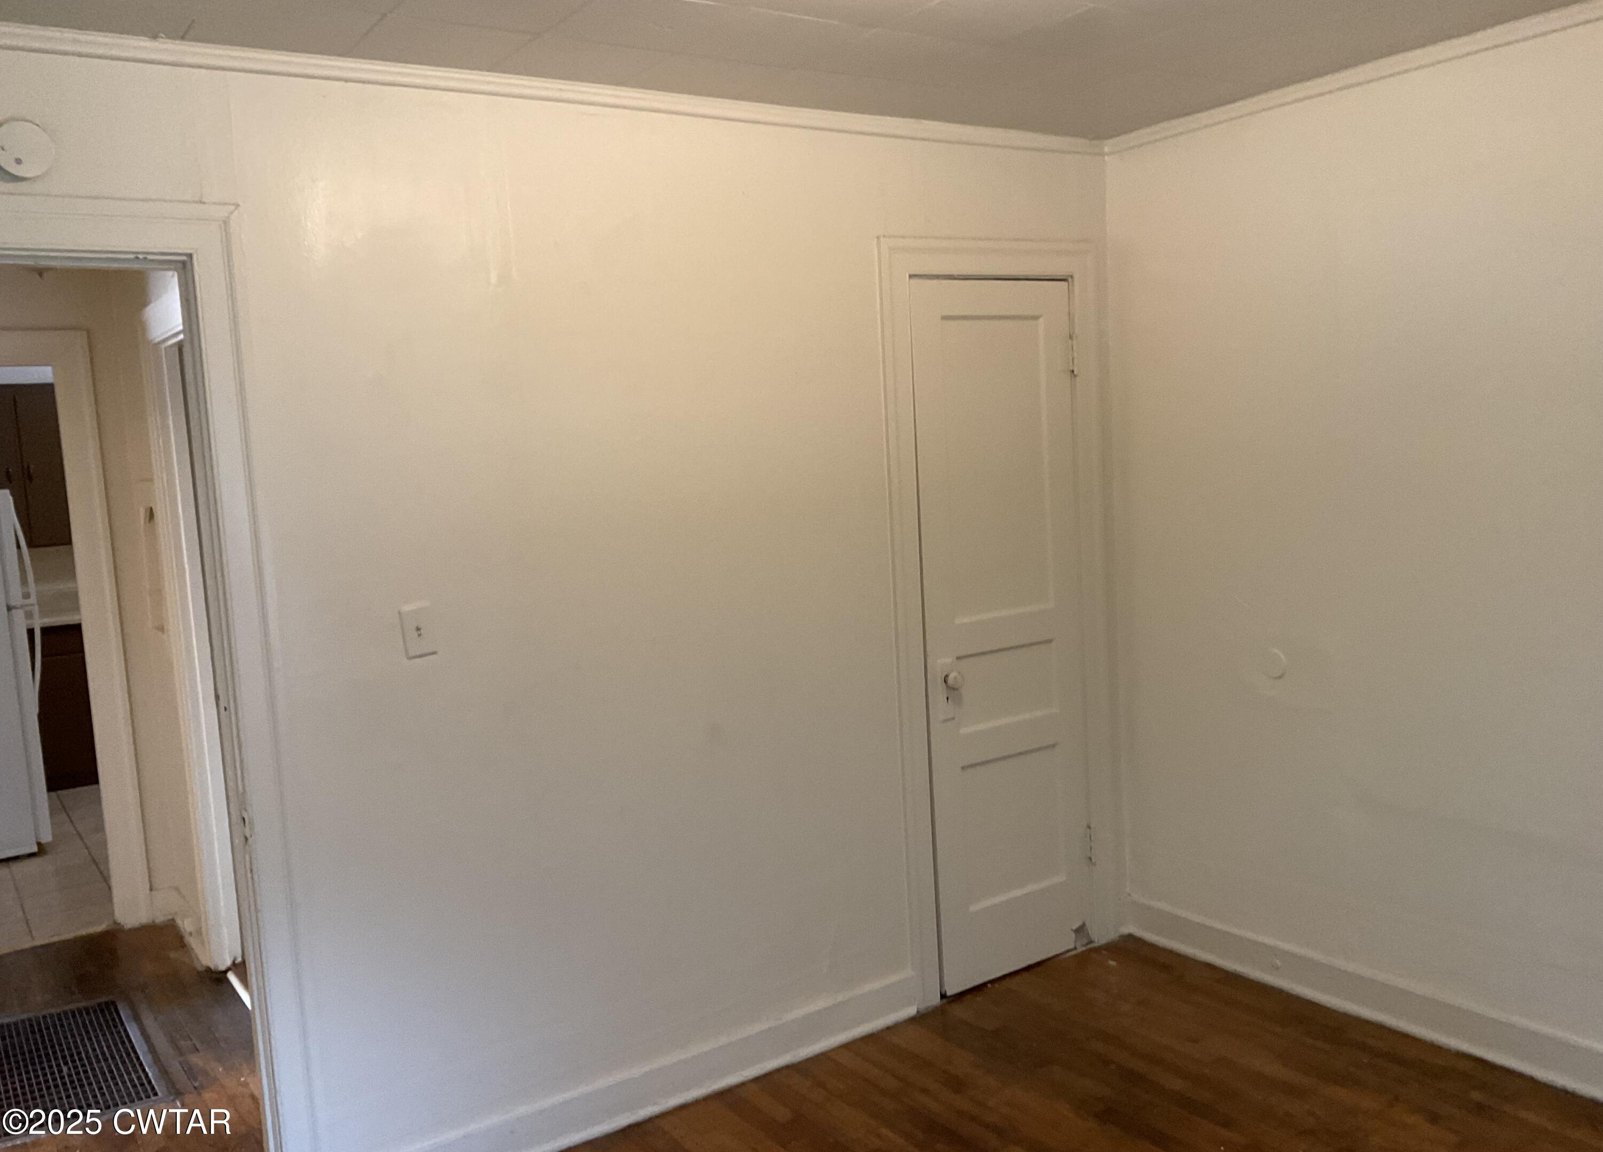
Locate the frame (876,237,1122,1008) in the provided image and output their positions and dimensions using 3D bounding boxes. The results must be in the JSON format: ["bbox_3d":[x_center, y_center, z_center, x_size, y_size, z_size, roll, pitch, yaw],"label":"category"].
[{"bbox_3d":[0.599,0.119,3.951,0.855,2.167,0.080,-8,7,-34],"label":"frame"}]

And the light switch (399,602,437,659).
[{"bbox_3d":[-0.838,0.120,2.935,0.070,0.114,0.014,-8,7,-34],"label":"light switch"}]

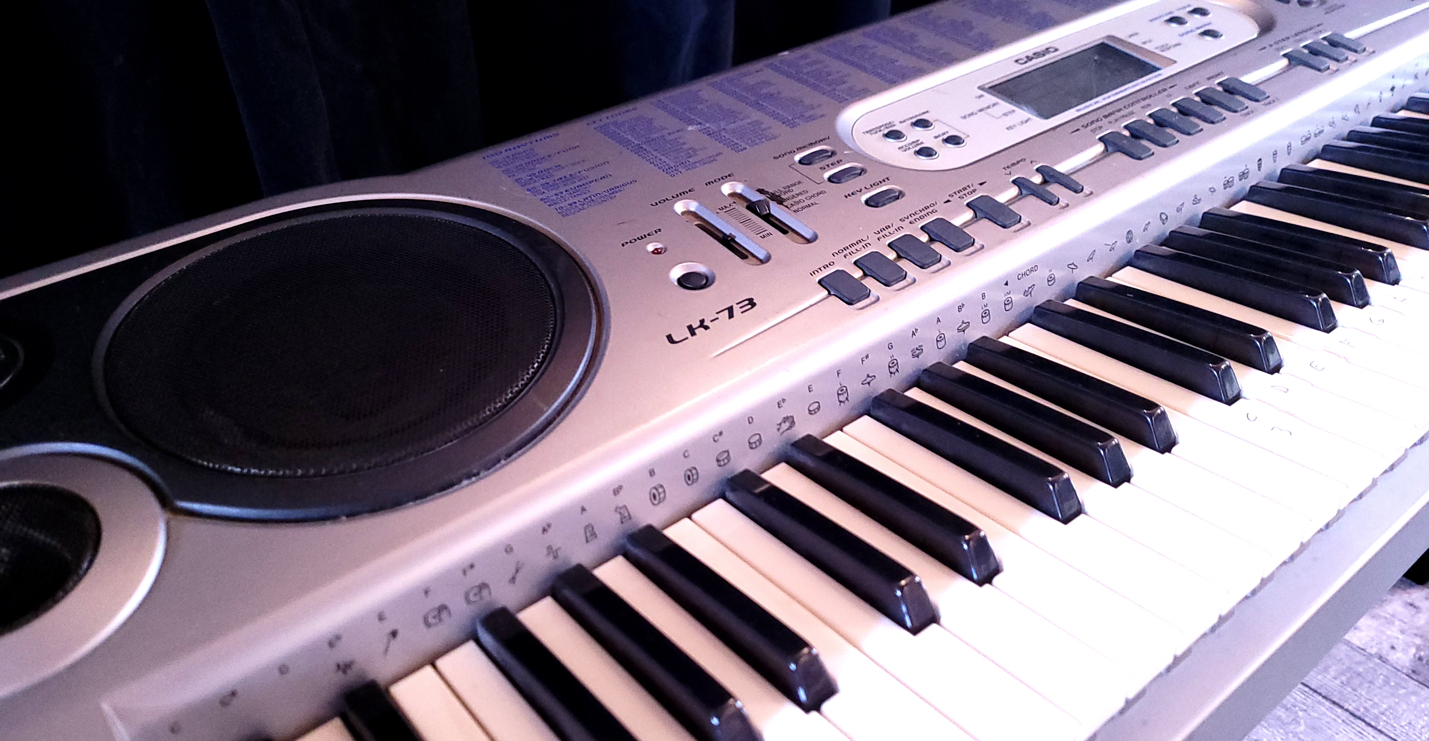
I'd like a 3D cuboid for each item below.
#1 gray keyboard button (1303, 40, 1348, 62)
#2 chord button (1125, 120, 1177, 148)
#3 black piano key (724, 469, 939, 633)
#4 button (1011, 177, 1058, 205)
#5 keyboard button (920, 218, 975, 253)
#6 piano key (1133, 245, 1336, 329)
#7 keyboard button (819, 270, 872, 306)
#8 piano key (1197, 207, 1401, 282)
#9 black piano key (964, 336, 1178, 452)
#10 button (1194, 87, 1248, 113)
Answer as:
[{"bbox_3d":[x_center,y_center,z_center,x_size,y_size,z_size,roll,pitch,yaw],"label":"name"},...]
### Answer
[{"bbox_3d":[0.340,-0.178,0.598,0.013,0.004,0.020,-26,48,-29],"label":"gray keyboard button"},{"bbox_3d":[0.212,-0.113,0.521,0.011,0.004,0.025,-26,47,-30],"label":"chord button"},{"bbox_3d":[0.034,0.053,0.337,0.010,0.013,0.088,-26,38,-30],"label":"black piano key"},{"bbox_3d":[0.141,-0.080,0.472,0.007,0.004,0.021,-26,48,-29],"label":"button"},{"bbox_3d":[0.097,-0.054,0.445,0.014,0.005,0.021,-26,49,-29],"label":"keyboard button"},{"bbox_3d":[0.218,-0.037,0.453,0.011,0.013,0.088,-26,37,-29],"label":"piano key"},{"bbox_3d":[0.050,-0.033,0.411,0.013,0.004,0.018,-26,48,-29],"label":"keyboard button"},{"bbox_3d":[0.261,-0.058,0.479,0.011,0.013,0.088,-26,37,-29],"label":"piano key"},{"bbox_3d":[0.130,0.006,0.397,0.011,0.013,0.088,-26,37,-29],"label":"black piano key"},{"bbox_3d":[0.258,-0.138,0.546,0.013,0.004,0.020,-26,48,-29],"label":"button"}]

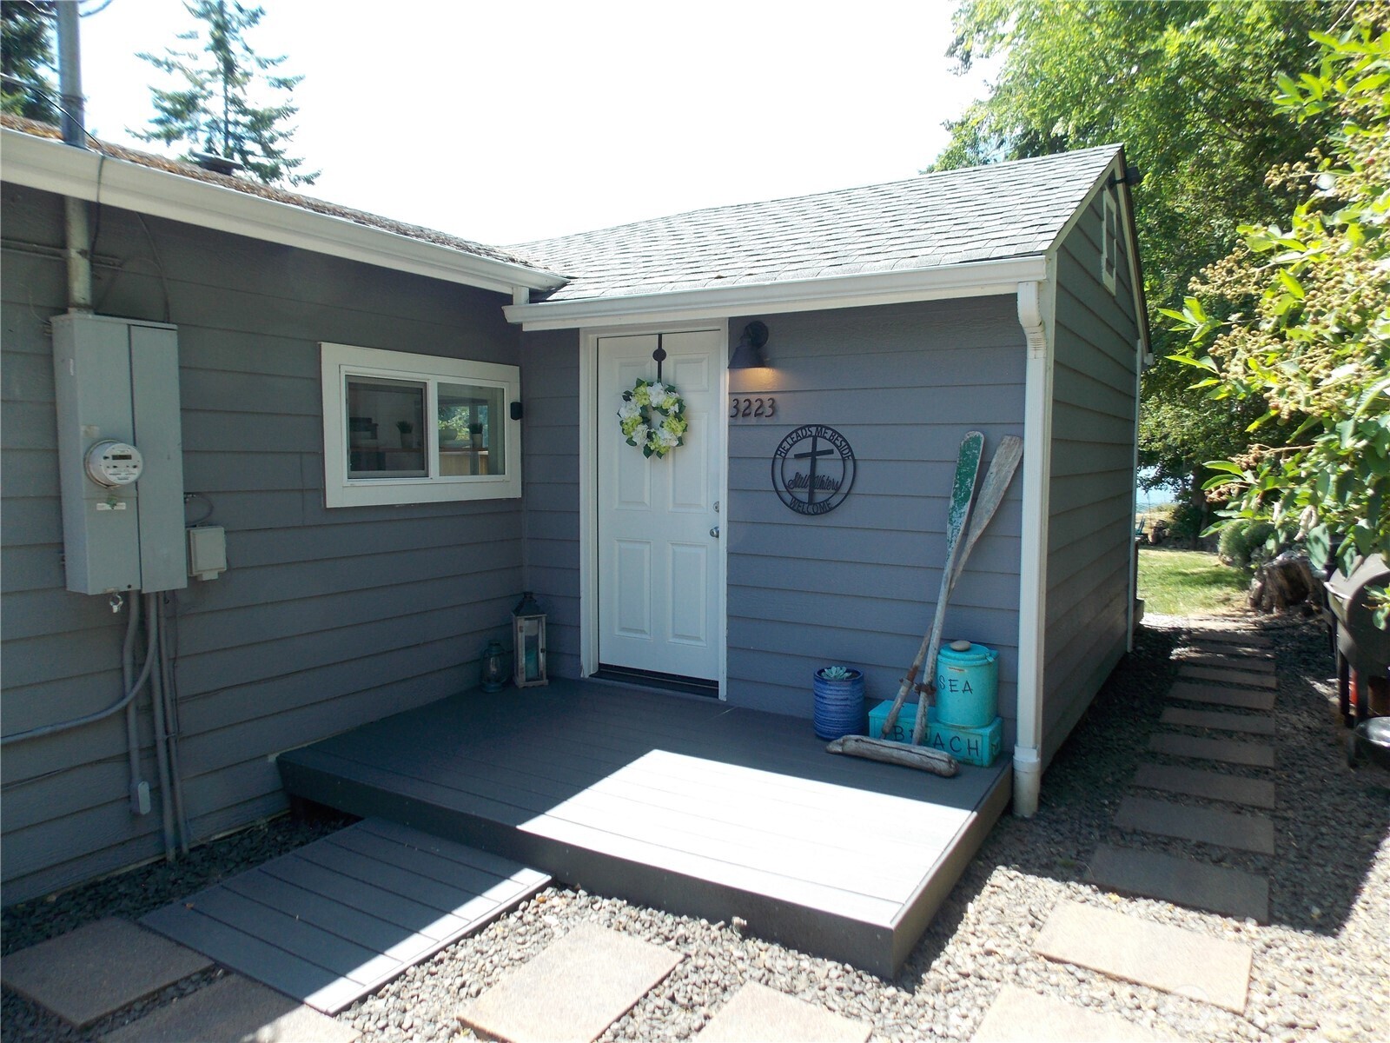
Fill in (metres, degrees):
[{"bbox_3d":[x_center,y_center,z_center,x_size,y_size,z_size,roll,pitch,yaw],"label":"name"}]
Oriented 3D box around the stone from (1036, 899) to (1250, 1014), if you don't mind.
[{"bbox_3d":[1.474,1.434,3.041,0.602,0.045,0.420,3,5,32],"label":"stone"}]

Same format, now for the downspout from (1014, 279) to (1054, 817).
[{"bbox_3d":[1.507,0.165,4.170,0.126,2.441,0.272,3,5,31],"label":"downspout"}]

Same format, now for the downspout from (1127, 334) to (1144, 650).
[{"bbox_3d":[3.419,-0.197,7.170,0.065,2.420,0.080,3,5,31],"label":"downspout"}]

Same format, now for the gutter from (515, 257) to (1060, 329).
[{"bbox_3d":[0.224,-1.179,4.918,3.140,0.130,0.135,3,5,31],"label":"gutter"}]

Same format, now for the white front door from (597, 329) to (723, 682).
[{"bbox_3d":[-0.202,-0.092,5.462,0.901,1.998,0.055,3,5,31],"label":"white front door"}]

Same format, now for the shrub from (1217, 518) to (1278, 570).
[{"bbox_3d":[8.327,0.351,13.900,0.850,0.720,0.850,3,5,31],"label":"shrub"}]

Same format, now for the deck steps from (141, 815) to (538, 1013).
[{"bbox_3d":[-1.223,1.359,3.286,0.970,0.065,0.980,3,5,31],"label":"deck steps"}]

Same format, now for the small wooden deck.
[{"bbox_3d":[-0.167,1.176,4.319,2.912,0.183,1.929,3,5,31],"label":"small wooden deck"}]

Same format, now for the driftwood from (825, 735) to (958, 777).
[{"bbox_3d":[0.893,1.058,4.247,0.620,0.100,0.100,3,5,28],"label":"driftwood"}]

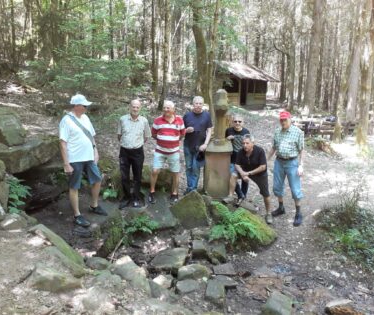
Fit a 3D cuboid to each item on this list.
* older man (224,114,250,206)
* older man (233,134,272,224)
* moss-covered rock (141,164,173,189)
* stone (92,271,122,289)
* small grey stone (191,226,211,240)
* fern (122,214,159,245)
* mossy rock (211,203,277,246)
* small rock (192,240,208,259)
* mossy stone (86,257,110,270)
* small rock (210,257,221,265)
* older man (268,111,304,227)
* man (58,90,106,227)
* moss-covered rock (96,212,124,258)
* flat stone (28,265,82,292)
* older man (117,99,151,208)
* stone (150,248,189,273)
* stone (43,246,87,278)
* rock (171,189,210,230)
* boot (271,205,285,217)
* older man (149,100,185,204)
[{"bbox_3d":[0.890,0.044,5.700,0.500,1.600,0.420,2,8,9],"label":"older man"},{"bbox_3d":[0.954,0.288,4.900,0.580,1.340,0.600,6,11,26],"label":"older man"},{"bbox_3d":[-0.570,0.361,6.200,0.620,0.420,0.420,1,6,0],"label":"moss-covered rock"},{"bbox_3d":[-0.833,1.245,3.420,0.270,0.130,0.190,0,11,0],"label":"stone"},{"bbox_3d":[0.200,1.135,4.907,0.270,0.120,0.200,0,11,0],"label":"small grey stone"},{"bbox_3d":[-0.655,1.014,4.600,0.500,0.360,0.440,1,6,0],"label":"fern"},{"bbox_3d":[0.817,0.967,4.680,0.880,0.400,0.550,3,8,14],"label":"mossy rock"},{"bbox_3d":[0.182,1.234,4.396,0.190,0.140,0.220,0,11,0],"label":"small rock"},{"bbox_3d":[-1.022,1.214,3.791,0.230,0.110,0.170,0,11,0],"label":"mossy stone"},{"bbox_3d":[0.342,1.236,3.920,0.125,0.080,0.110,1,8,0],"label":"small rock"},{"bbox_3d":[1.500,0.147,4.977,0.520,1.730,0.400,4,10,16],"label":"older man"},{"bbox_3d":[-1.435,0.007,4.520,0.500,1.760,0.560,9,11,43],"label":"man"},{"bbox_3d":[-1.042,1.063,4.450,0.380,0.450,0.480,-1,6,-11],"label":"moss-covered rock"},{"bbox_3d":[-1.120,1.037,2.812,0.410,0.140,0.230,1,10,-3],"label":"flat stone"},{"bbox_3d":[-0.839,-0.065,5.233,0.520,1.730,0.340,0,10,-6],"label":"older man"},{"bbox_3d":[-0.215,1.292,4.122,0.410,0.130,0.340,2,11,12],"label":"stone"},{"bbox_3d":[-1.200,1.010,3.185,0.520,0.150,0.200,9,13,39],"label":"stone"},{"bbox_3d":[0.045,0.777,4.880,0.560,0.500,0.420,1,8,0],"label":"rock"},{"bbox_3d":[1.516,0.885,5.459,0.280,0.140,0.110,-7,13,-32],"label":"boot"},{"bbox_3d":[-0.350,-0.103,5.659,0.600,1.730,0.400,1,6,0],"label":"older man"}]

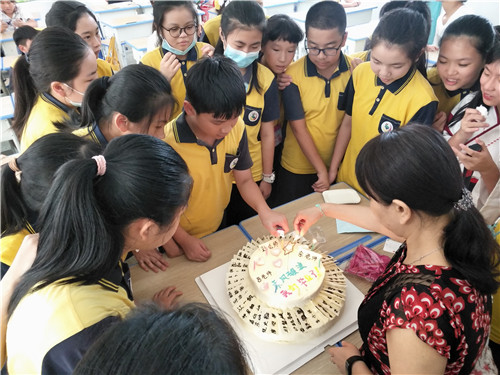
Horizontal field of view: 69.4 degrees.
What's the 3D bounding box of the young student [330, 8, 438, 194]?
[{"bbox_3d":[0.580,-0.003,1.779,0.430,1.560,0.300,20,43,26],"label":"young student"}]

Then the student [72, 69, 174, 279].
[{"bbox_3d":[-0.431,0.234,1.566,0.420,1.510,0.420,17,42,23],"label":"student"}]

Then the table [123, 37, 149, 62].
[{"bbox_3d":[-0.995,-1.293,4.164,0.600,0.750,0.400,-24,43,-26],"label":"table"}]

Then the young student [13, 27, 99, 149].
[{"bbox_3d":[-0.625,0.132,1.632,0.340,1.600,0.420,9,39,14],"label":"young student"}]

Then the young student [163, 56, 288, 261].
[{"bbox_3d":[-0.152,0.211,1.581,0.420,1.510,0.480,-19,41,-21],"label":"young student"}]

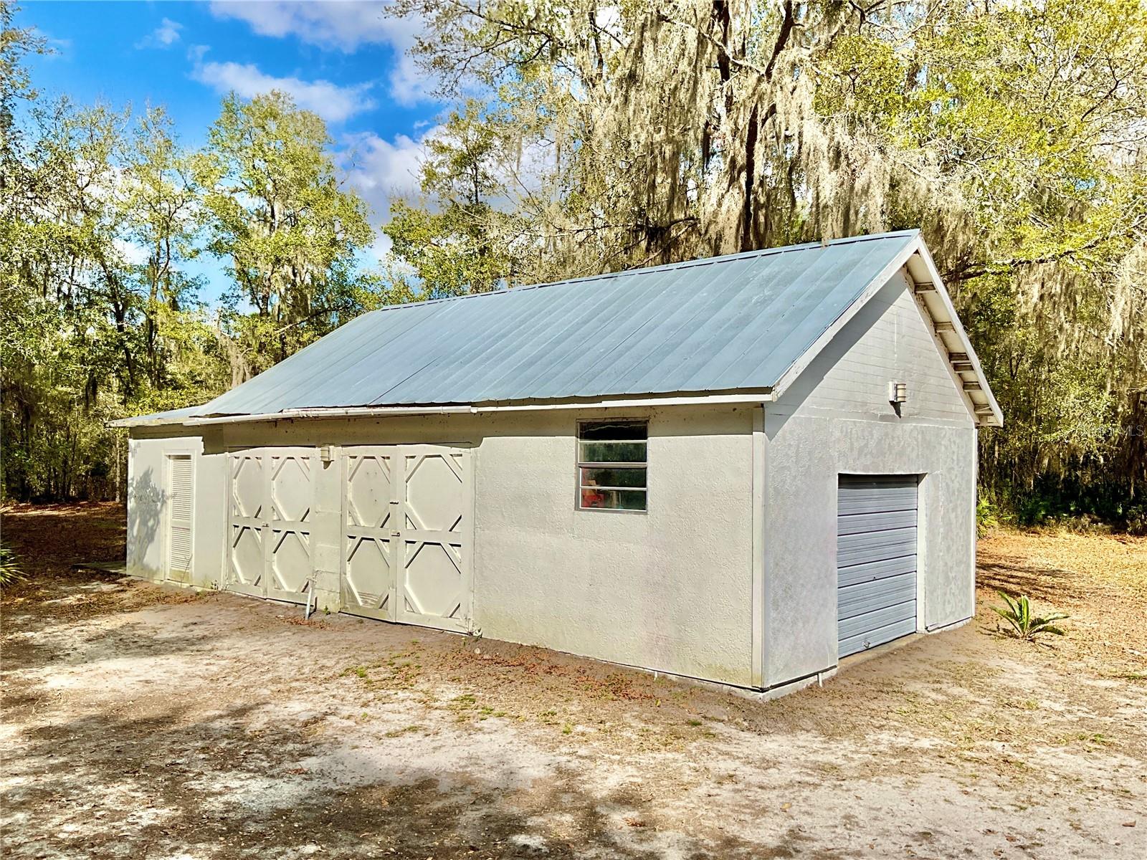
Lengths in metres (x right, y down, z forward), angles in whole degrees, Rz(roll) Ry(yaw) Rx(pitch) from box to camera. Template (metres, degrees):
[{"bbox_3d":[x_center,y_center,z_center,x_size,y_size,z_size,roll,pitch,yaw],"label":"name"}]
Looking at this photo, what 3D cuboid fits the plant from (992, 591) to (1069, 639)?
[{"bbox_3d":[5.435,2.221,11.453,0.800,0.520,0.800,-1,-2,42],"label":"plant"}]

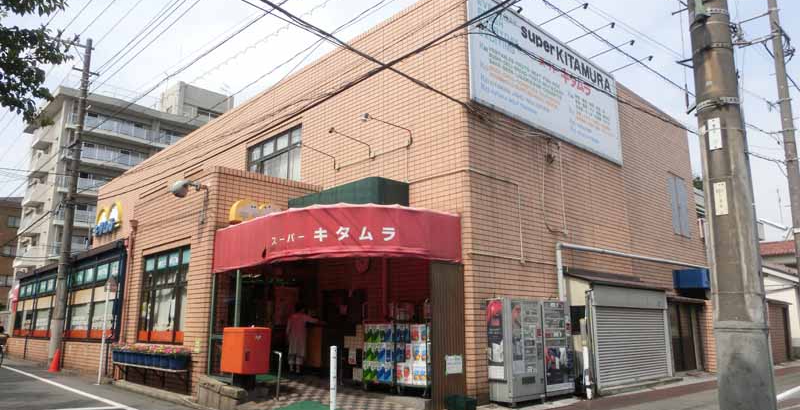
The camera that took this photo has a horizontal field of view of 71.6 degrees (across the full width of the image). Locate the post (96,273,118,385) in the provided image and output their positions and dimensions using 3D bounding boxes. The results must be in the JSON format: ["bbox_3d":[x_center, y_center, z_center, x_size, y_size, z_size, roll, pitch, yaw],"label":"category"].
[{"bbox_3d":[-7.646,3.201,14.471,0.350,2.850,0.150,11,-17,-42],"label":"post"}]

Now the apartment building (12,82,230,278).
[{"bbox_3d":[-27.126,1.721,56.507,18.500,24.700,11.800,12,-17,-43],"label":"apartment building"}]

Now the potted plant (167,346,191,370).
[{"bbox_3d":[-4.810,3.344,12.044,0.330,0.480,0.450,12,-17,-43],"label":"potted plant"}]

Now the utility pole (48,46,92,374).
[{"bbox_3d":[-12.960,-0.529,21.981,0.380,13.335,0.380,10,-17,-42],"label":"utility pole"}]

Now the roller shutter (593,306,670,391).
[{"bbox_3d":[5.467,3.275,12.879,3.600,1.700,0.150,11,-17,-42],"label":"roller shutter"}]

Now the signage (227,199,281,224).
[{"bbox_3d":[-3.251,0.169,12.718,1.270,0.600,0.240,12,-17,-43],"label":"signage"}]

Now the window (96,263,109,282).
[{"bbox_3d":[-9.238,2.093,17.233,0.080,0.500,1.050,12,-17,-43],"label":"window"}]

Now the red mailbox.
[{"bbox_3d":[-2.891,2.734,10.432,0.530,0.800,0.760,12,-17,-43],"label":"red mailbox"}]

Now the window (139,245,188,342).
[{"bbox_3d":[-5.818,2.255,13.688,0.180,2.250,3.000,11,-17,-42],"label":"window"}]

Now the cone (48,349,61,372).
[{"bbox_3d":[-11.504,5.179,18.570,0.370,0.690,0.370,7,-14,-30],"label":"cone"}]

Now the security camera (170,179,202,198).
[{"bbox_3d":[-4.765,-0.360,12.276,0.680,0.360,0.340,11,-17,-42],"label":"security camera"}]

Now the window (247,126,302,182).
[{"bbox_3d":[-3.733,-1.182,16.279,0.180,1.750,3.100,11,-17,-42],"label":"window"}]

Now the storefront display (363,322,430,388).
[{"bbox_3d":[0.071,2.927,10.806,0.420,1.250,1.850,11,-17,-42],"label":"storefront display"}]

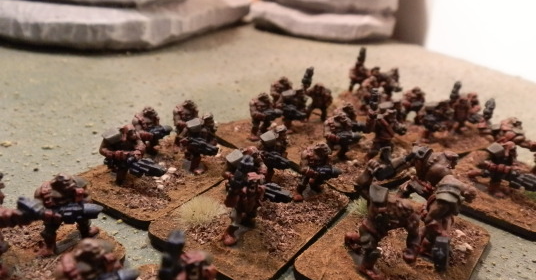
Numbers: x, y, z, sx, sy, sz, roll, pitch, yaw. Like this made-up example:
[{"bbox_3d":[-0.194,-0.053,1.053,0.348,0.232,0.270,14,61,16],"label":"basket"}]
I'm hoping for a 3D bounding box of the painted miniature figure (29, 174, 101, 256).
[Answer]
[{"bbox_3d":[-0.040,0.014,0.086,0.011,0.016,0.010,-18,33,-35],"label":"painted miniature figure"}]

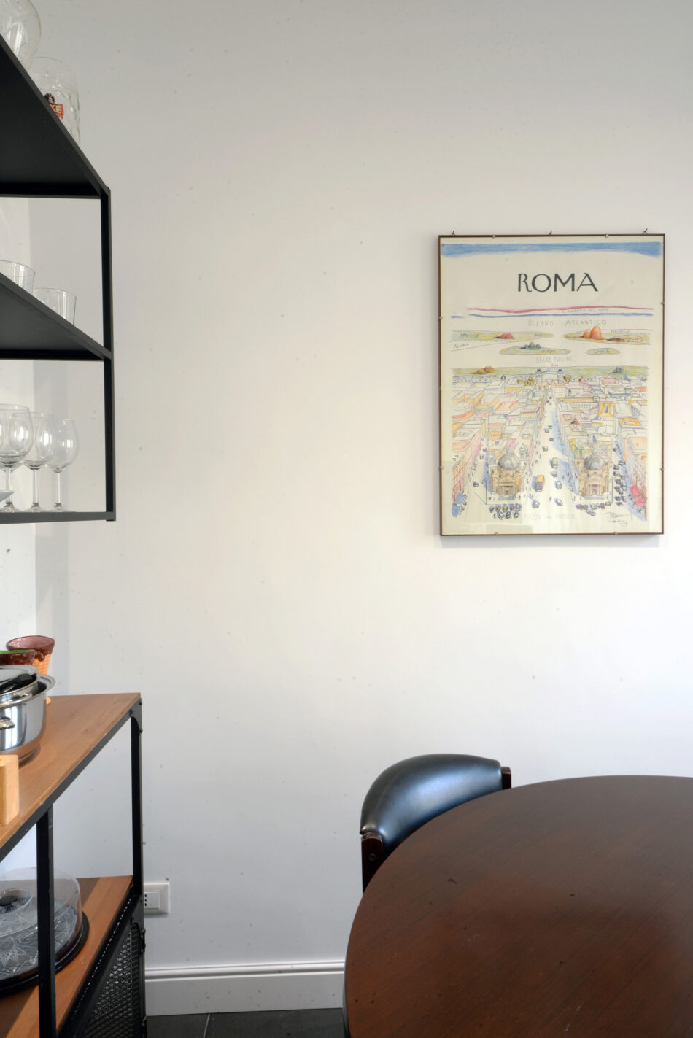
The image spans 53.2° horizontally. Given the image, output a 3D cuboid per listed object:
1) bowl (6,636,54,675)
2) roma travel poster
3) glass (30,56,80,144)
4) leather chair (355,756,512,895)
[{"bbox_3d":[-0.636,0.309,1.393,0.097,0.122,0.097,0,1,-2],"label":"bowl"},{"bbox_3d":[0.542,-0.350,1.832,0.594,0.784,0.025,0,1,-1],"label":"roma travel poster"},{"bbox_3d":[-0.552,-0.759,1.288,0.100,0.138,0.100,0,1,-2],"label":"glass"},{"bbox_3d":[0.302,0.933,1.394,0.500,0.760,0.495,1,2,45],"label":"leather chair"}]

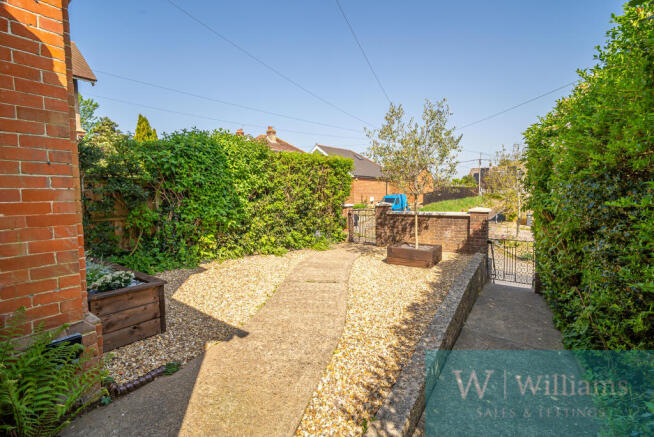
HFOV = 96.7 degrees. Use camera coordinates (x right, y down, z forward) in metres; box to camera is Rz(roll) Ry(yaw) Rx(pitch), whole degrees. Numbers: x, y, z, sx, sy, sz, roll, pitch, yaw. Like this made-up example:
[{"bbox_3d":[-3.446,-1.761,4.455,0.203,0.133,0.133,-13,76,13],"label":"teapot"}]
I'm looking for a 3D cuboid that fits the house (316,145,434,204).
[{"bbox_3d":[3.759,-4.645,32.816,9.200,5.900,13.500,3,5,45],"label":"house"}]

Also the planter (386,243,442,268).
[{"bbox_3d":[1.729,0.699,5.678,0.820,0.300,0.820,2,5,34],"label":"planter"}]

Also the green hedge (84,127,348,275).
[{"bbox_3d":[-2.133,-0.513,6.903,6.100,2.650,1.400,-4,5,-43],"label":"green hedge"}]

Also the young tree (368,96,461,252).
[{"bbox_3d":[1.659,-0.848,5.577,1.750,2.900,1.750,2,5,34],"label":"young tree"}]

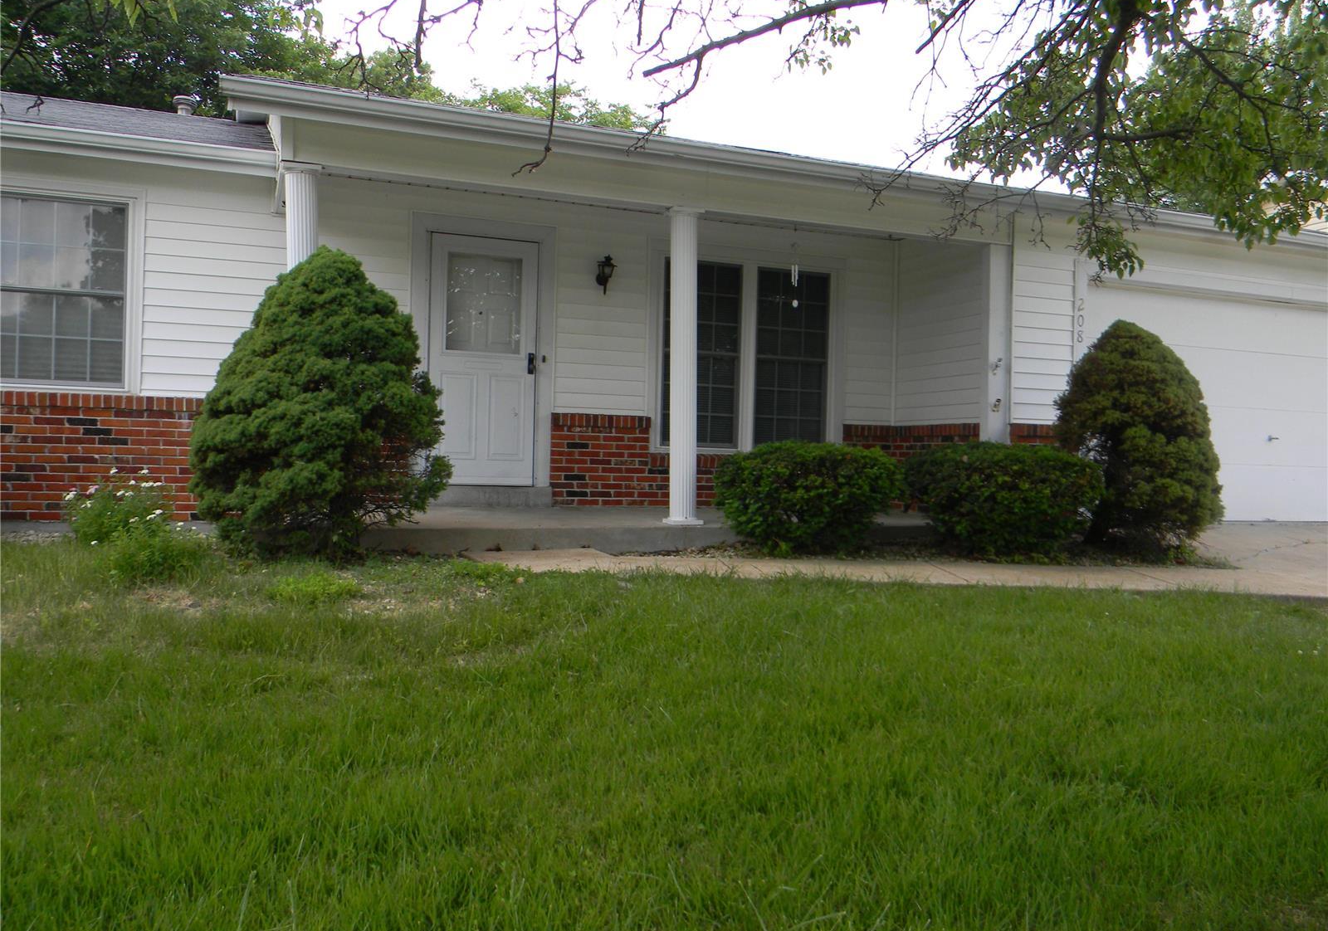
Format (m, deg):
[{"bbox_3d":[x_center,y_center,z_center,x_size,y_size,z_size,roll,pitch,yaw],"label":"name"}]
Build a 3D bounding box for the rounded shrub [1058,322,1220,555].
[{"bbox_3d":[3.571,-0.231,8.091,1.239,1.735,1.239,1,0,-19],"label":"rounded shrub"}]

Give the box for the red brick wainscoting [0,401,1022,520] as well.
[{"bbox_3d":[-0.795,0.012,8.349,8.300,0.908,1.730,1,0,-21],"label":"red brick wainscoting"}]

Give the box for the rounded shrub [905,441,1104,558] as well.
[{"bbox_3d":[2.407,0.238,7.585,1.385,0.820,1.385,1,0,-19],"label":"rounded shrub"}]

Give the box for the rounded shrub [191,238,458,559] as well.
[{"bbox_3d":[-2.089,-0.387,6.523,1.564,1.890,1.564,1,0,-19],"label":"rounded shrub"}]

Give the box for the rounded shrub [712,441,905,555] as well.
[{"bbox_3d":[0.995,0.225,7.383,1.306,0.784,1.306,1,0,0],"label":"rounded shrub"}]

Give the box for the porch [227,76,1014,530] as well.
[{"bbox_3d":[-0.149,-0.846,8.341,5.997,2.822,1.972,1,0,-19],"label":"porch"}]

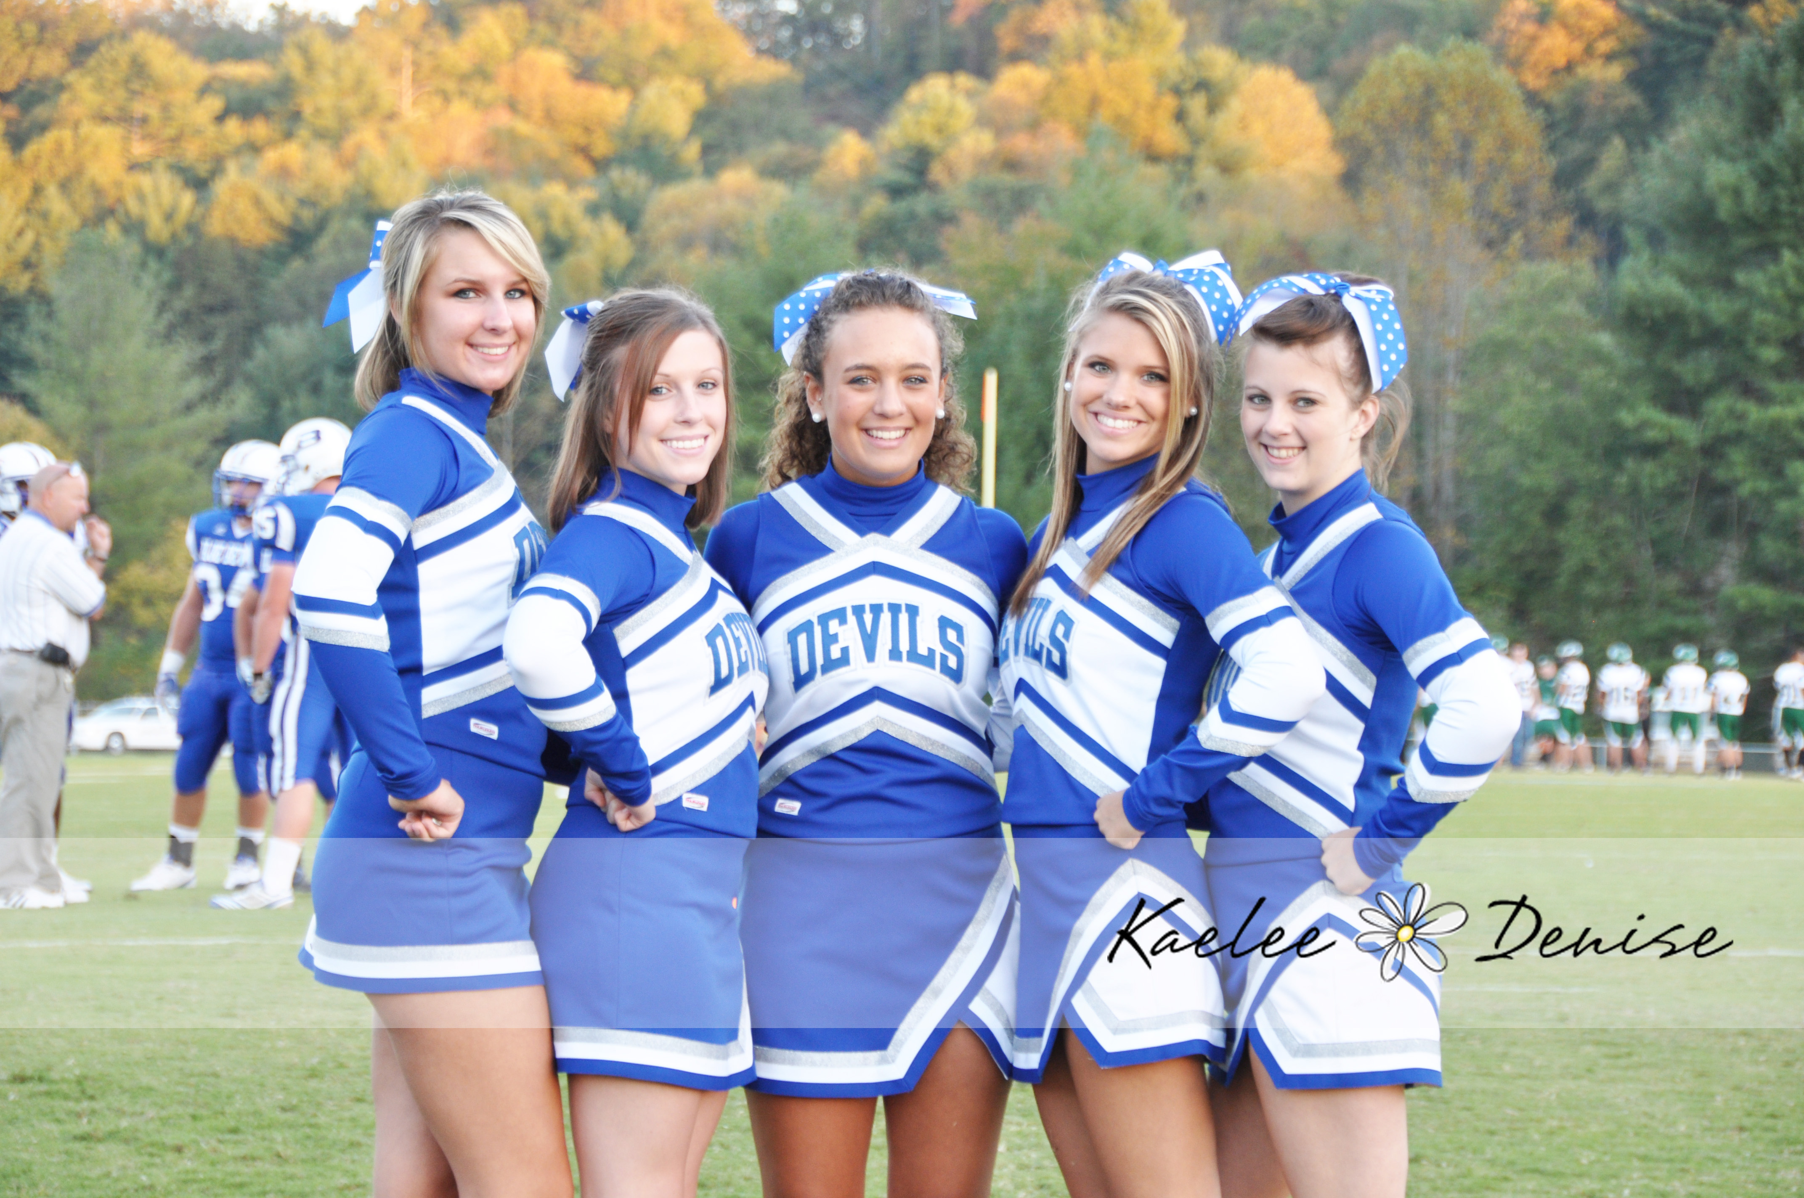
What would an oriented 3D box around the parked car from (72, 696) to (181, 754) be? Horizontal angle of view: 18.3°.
[{"bbox_3d":[-19.669,3.438,150.000,5.000,1.460,1.850,1,-1,-20],"label":"parked car"}]

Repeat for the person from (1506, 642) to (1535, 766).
[{"bbox_3d":[9.151,1.576,83.000,0.580,1.837,0.370,1,-1,-9],"label":"person"}]

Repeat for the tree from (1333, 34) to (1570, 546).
[{"bbox_3d":[15.670,-6.819,160.000,6.800,18.104,6.800,1,-1,0],"label":"tree"}]

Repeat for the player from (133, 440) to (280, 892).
[{"bbox_3d":[-2.817,0.271,22.700,0.600,1.830,0.460,0,-1,-12],"label":"player"}]

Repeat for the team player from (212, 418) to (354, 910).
[{"bbox_3d":[-2.354,0.248,21.400,0.540,1.880,0.550,0,-1,18],"label":"team player"}]

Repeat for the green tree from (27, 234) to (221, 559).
[{"bbox_3d":[-25.051,-4.254,180.000,6.600,15.071,6.600,1,-1,0],"label":"green tree"}]

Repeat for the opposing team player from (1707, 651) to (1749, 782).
[{"bbox_3d":[11.419,1.604,77.500,0.580,1.785,0.420,1,-1,-1],"label":"opposing team player"}]

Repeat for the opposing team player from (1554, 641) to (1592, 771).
[{"bbox_3d":[9.601,1.538,80.300,0.600,1.872,0.450,1,-1,-30],"label":"opposing team player"}]

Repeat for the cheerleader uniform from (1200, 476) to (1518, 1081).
[{"bbox_3d":[0.547,0.216,6.750,0.360,0.747,0.440,1,-1,-30],"label":"cheerleader uniform"}]

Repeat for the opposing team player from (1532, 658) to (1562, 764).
[{"bbox_3d":[9.558,1.662,83.000,0.550,1.634,0.450,1,-1,-6],"label":"opposing team player"}]

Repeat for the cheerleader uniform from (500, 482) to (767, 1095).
[{"bbox_3d":[-0.308,0.215,6.670,0.330,0.735,0.430,0,-1,26],"label":"cheerleader uniform"}]

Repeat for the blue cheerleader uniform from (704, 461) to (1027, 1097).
[{"bbox_3d":[-0.043,0.217,6.750,0.440,0.765,0.290,0,-1,-2],"label":"blue cheerleader uniform"}]

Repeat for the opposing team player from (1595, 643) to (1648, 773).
[{"bbox_3d":[10.195,1.559,79.500,0.680,1.859,0.450,1,-1,1],"label":"opposing team player"}]

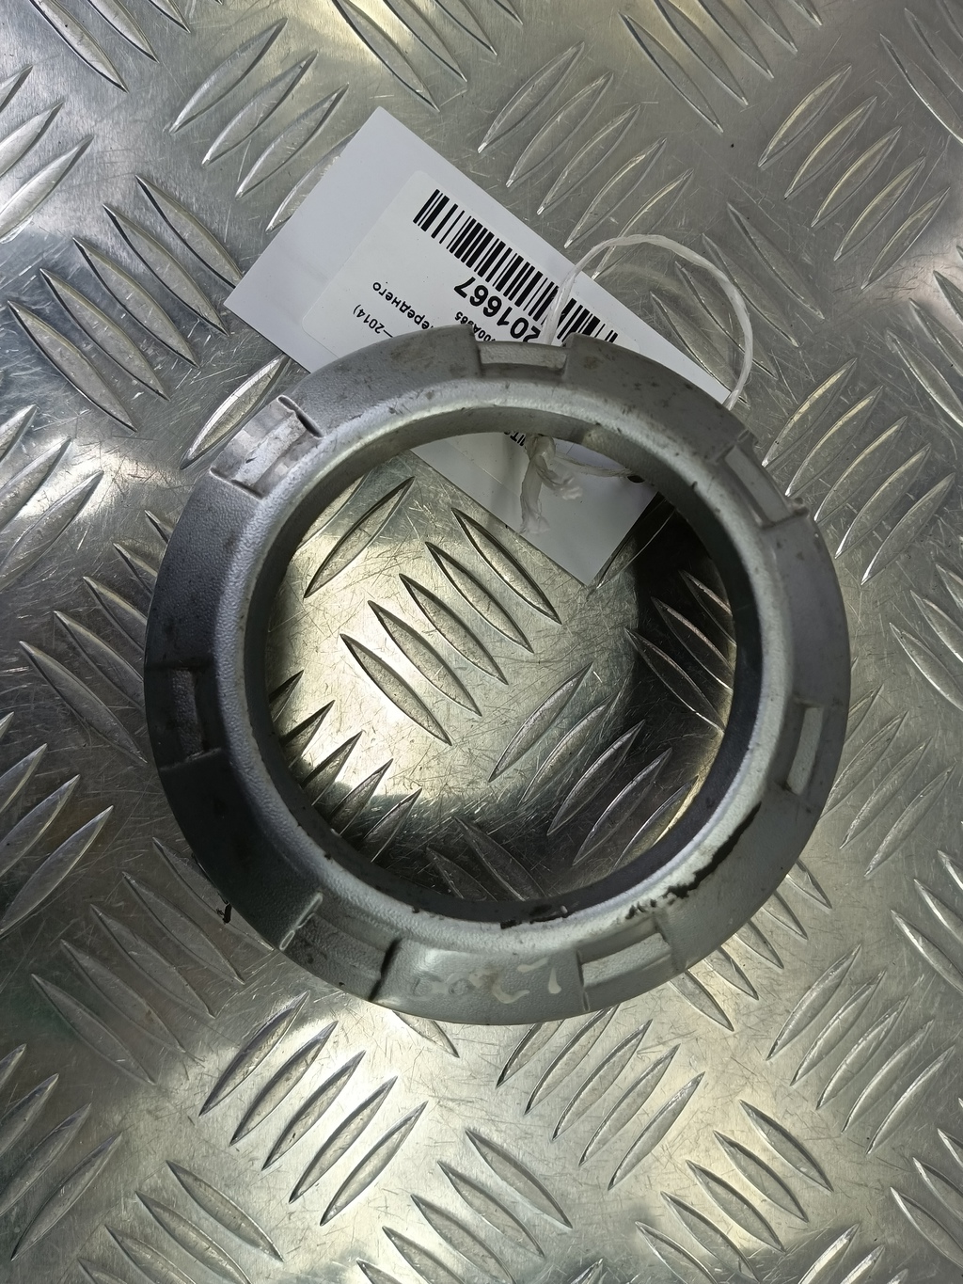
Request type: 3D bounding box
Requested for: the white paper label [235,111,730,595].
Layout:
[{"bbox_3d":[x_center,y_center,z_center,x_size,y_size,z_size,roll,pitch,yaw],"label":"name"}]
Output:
[{"bbox_3d":[0.001,-0.059,0.171,0.090,0.002,0.050,37,86,-6],"label":"white paper label"}]

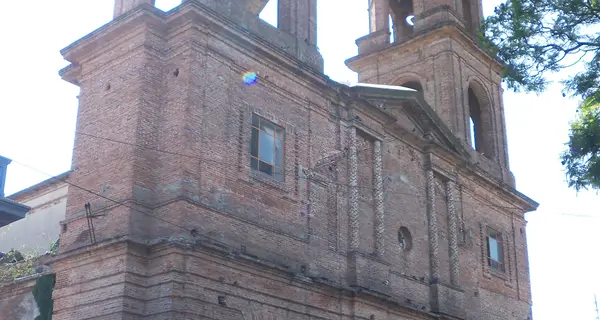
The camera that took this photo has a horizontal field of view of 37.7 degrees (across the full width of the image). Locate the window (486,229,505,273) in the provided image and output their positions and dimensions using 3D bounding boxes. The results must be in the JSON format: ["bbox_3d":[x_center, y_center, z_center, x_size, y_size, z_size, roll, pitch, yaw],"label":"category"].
[{"bbox_3d":[9.011,4.202,41.008,0.200,2.006,1.672,-17,-27,35],"label":"window"}]

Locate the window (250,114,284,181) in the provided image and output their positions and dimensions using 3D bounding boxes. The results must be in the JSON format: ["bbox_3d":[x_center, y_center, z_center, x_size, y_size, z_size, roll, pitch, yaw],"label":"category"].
[{"bbox_3d":[-1.129,-0.369,29.205,0.200,2.024,1.672,-17,-27,35],"label":"window"}]

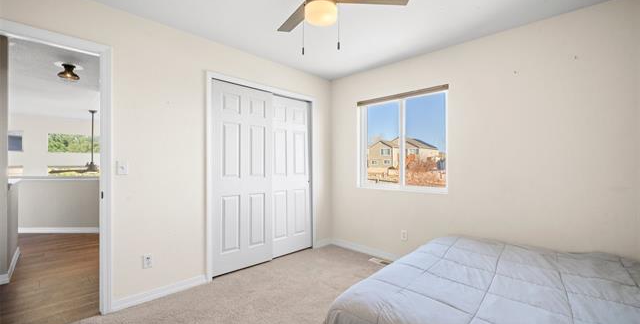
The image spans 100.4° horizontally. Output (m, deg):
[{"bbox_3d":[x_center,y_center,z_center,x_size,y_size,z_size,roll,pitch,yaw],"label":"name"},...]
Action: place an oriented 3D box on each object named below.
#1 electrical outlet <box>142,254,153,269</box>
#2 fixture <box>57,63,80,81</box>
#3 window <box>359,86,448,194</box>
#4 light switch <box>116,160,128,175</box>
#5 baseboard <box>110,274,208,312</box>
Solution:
[{"bbox_3d":[-1.478,0.858,2.289,0.012,0.118,0.072,0,0,44],"label":"electrical outlet"},{"bbox_3d":[-3.267,-1.167,3.470,0.220,0.160,0.220,0,0,44],"label":"fixture"},{"bbox_3d":[0.952,-0.236,3.251,1.179,1.175,0.100,0,0,44],"label":"window"},{"bbox_3d":[-1.603,0.050,2.163,0.012,0.118,0.074,0,0,44],"label":"light switch"},{"bbox_3d":[-1.388,1.162,2.378,0.015,0.090,0.750,0,0,44],"label":"baseboard"}]

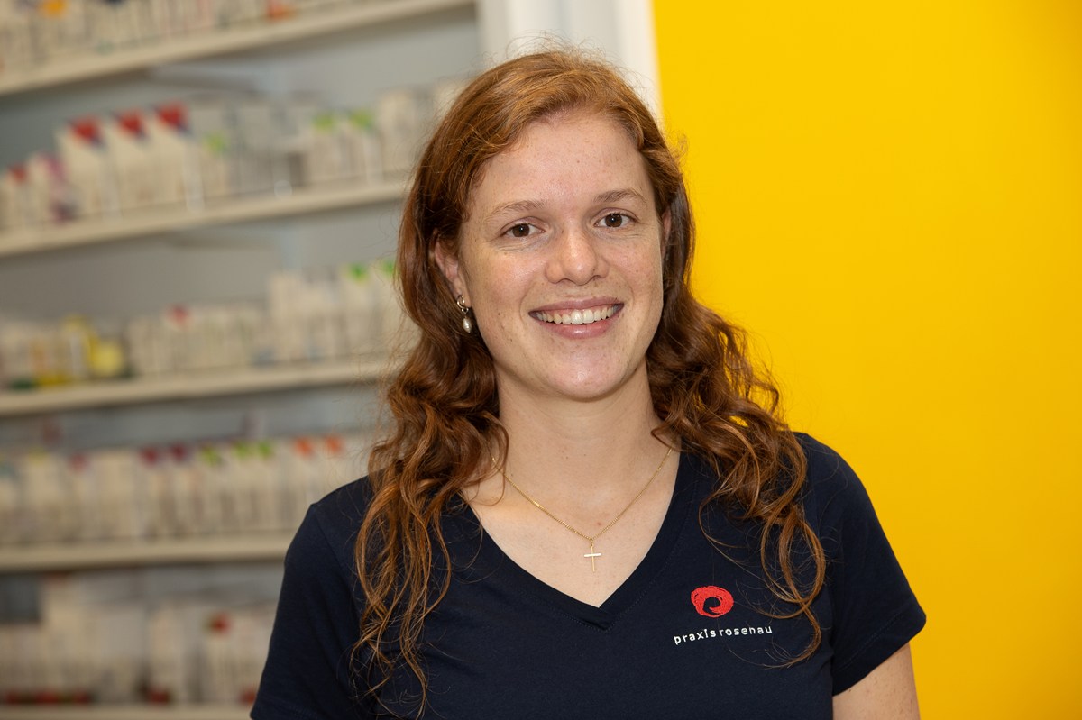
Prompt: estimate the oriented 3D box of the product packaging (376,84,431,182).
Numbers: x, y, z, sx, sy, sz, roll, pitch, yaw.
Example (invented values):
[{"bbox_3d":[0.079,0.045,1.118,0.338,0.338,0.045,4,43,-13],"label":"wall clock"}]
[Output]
[{"bbox_3d":[-0.149,-0.267,4.313,0.066,0.104,0.045,-5,0,42],"label":"product packaging"}]

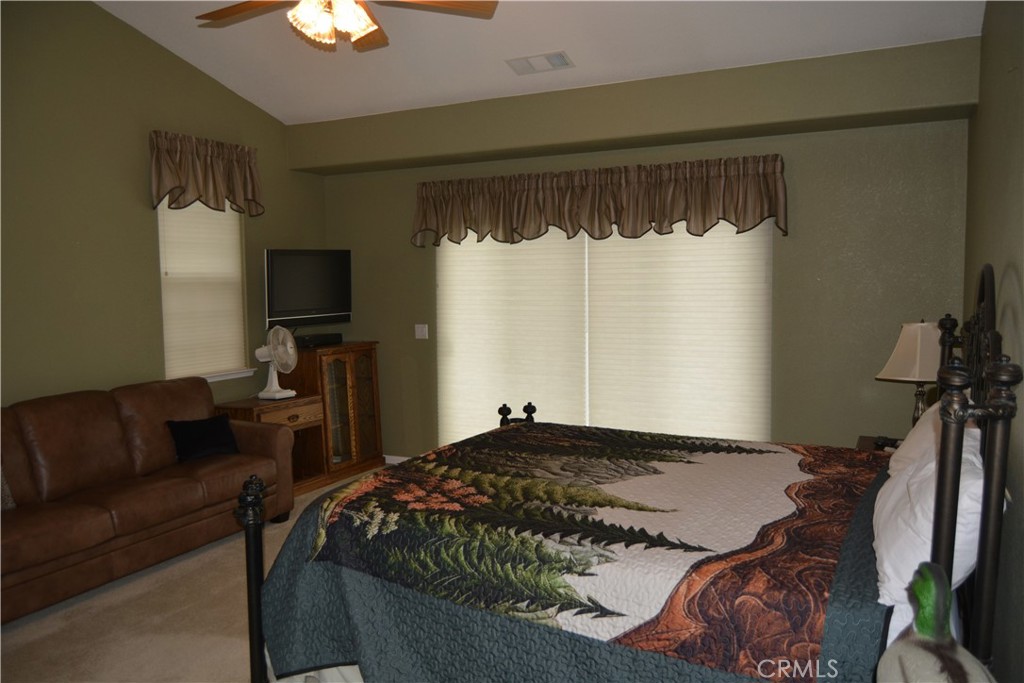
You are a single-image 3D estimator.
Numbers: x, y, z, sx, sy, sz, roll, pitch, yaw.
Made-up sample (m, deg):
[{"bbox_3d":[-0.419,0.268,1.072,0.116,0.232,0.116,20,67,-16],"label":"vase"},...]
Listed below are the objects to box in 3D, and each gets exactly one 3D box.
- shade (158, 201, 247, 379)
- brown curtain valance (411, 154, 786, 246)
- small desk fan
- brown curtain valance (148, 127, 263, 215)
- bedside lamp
[{"bbox_3d":[-2.122,-0.388,5.301,0.110,1.250,0.760,1,5,25],"label":"shade"},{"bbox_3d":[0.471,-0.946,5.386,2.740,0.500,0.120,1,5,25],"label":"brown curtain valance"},{"bbox_3d":[-1.689,0.145,5.533,0.310,0.515,0.340,1,5,19],"label":"small desk fan"},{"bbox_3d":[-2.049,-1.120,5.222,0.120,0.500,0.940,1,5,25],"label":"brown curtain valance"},{"bbox_3d":[2.084,0.219,3.913,0.455,0.650,0.455,1,5,25],"label":"bedside lamp"}]

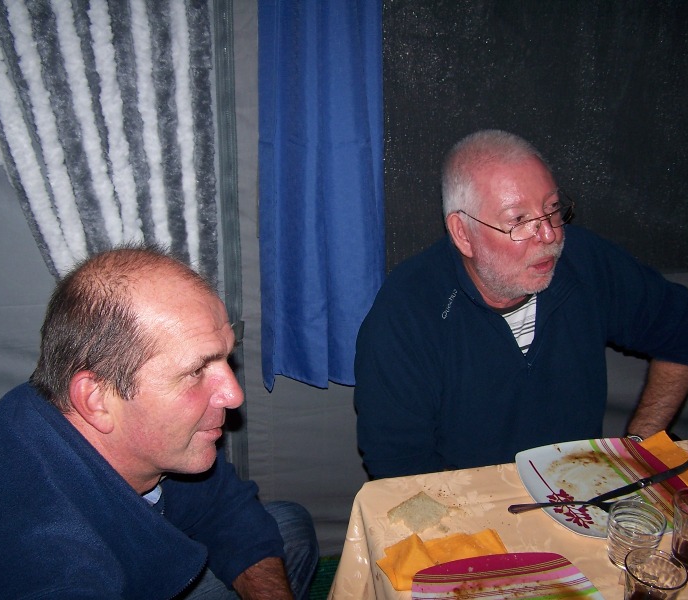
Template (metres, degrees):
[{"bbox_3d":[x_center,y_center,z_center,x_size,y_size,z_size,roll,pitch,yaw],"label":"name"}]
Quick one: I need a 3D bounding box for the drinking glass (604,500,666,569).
[{"bbox_3d":[0.369,0.302,1.117,0.071,0.066,0.071,3,21,0],"label":"drinking glass"}]

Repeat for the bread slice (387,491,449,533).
[{"bbox_3d":[0.101,0.288,1.179,0.062,0.013,0.092,22,28,39],"label":"bread slice"}]

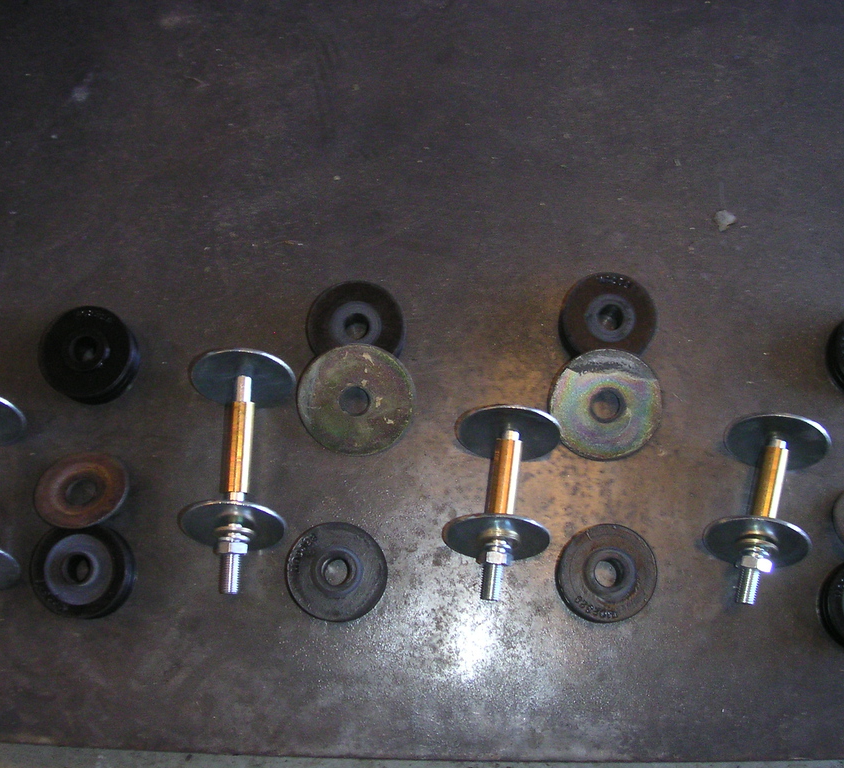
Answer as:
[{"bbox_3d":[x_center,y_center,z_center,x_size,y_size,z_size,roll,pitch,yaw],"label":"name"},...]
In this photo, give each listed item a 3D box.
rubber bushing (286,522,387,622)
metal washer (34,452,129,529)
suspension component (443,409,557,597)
[{"bbox_3d":[-0.053,0.116,0.676,0.061,0.022,0.061,1,77,-2],"label":"rubber bushing"},{"bbox_3d":[-0.187,0.058,0.602,0.050,0.006,0.050,0,51,-4],"label":"metal washer"},{"bbox_3d":[0.049,0.073,0.670,0.065,0.062,0.117,8,77,-1],"label":"suspension component"}]

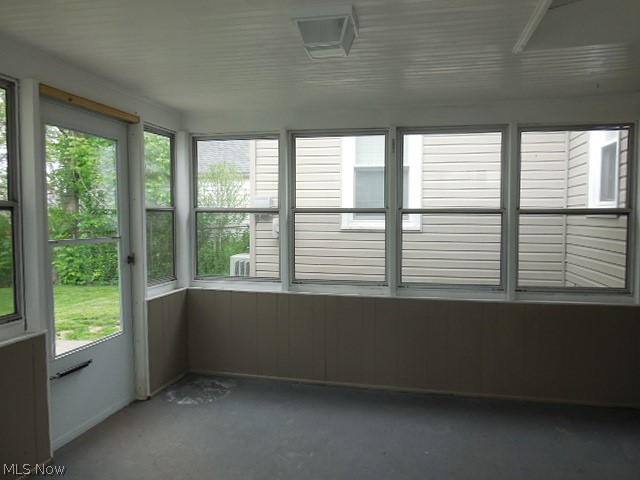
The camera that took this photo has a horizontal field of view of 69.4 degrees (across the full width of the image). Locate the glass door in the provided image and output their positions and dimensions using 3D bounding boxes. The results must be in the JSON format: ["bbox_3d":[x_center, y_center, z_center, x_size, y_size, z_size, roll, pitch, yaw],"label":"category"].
[{"bbox_3d":[-1.488,0.198,2.998,0.050,2.034,0.793,1,3,14],"label":"glass door"}]

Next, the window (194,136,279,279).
[{"bbox_3d":[-0.701,-0.270,3.939,0.799,1.253,0.080,1,3,11],"label":"window"}]

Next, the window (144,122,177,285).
[{"bbox_3d":[-1.287,-0.263,3.653,0.080,1.225,0.461,1,3,14],"label":"window"}]

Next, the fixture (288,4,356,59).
[{"bbox_3d":[0.030,-0.925,2.091,0.252,0.150,0.245,1,3,11],"label":"fixture"}]

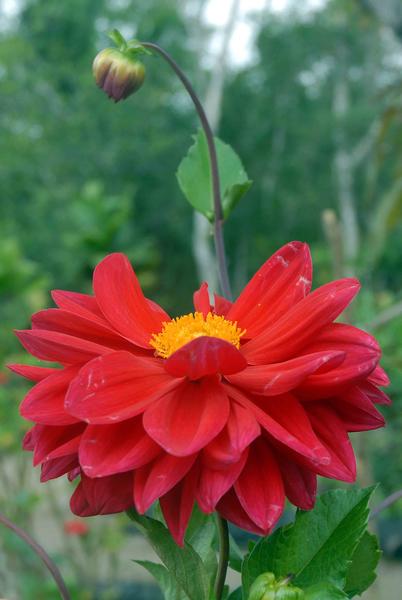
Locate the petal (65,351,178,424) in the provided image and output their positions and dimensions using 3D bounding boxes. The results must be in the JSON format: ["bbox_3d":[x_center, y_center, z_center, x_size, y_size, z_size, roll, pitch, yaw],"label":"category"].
[{"bbox_3d":[-0.028,0.030,0.274,0.041,0.009,0.026,-18,23,-29],"label":"petal"}]

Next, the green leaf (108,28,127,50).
[{"bbox_3d":[-0.036,-0.113,0.332,0.006,0.009,0.004,-22,0,0],"label":"green leaf"}]

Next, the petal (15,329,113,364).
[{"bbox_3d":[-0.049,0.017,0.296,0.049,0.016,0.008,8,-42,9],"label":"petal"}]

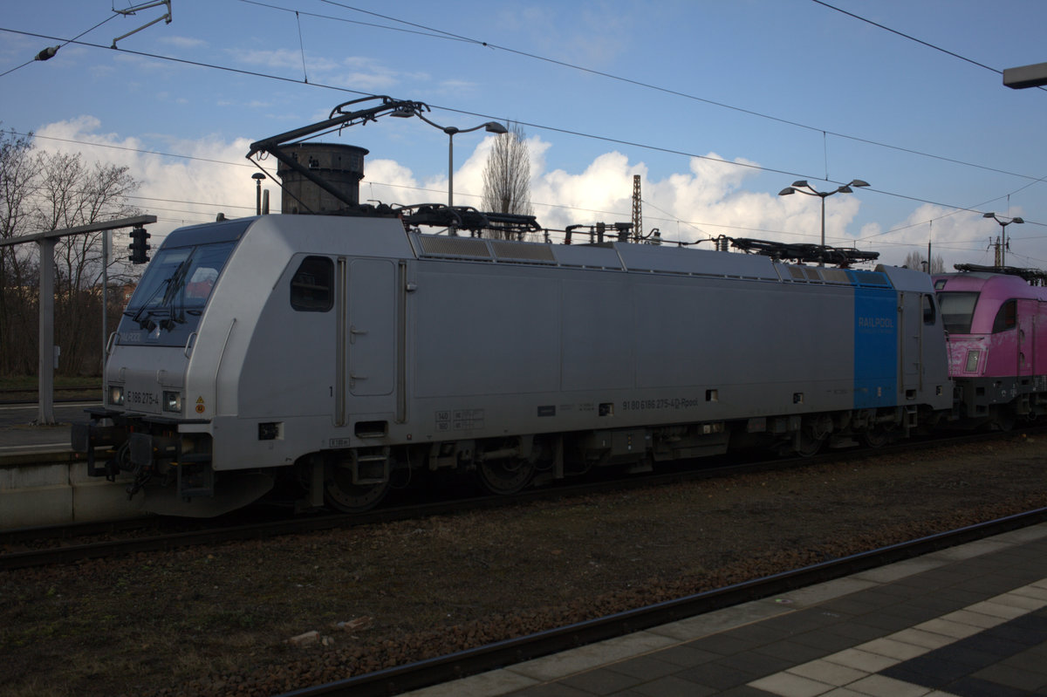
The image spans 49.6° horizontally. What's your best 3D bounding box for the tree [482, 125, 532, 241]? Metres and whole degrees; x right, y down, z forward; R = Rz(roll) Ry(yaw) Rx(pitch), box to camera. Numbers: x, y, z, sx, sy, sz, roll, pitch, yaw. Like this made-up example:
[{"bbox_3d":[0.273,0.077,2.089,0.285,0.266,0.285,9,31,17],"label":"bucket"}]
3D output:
[{"bbox_3d":[-1.310,-8.480,92.000,4.200,20.000,4.200,0,0,0],"label":"tree"}]

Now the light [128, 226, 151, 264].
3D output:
[{"bbox_3d":[-5.657,-1.517,16.700,0.270,0.540,0.210,0,1,-43],"label":"light"}]

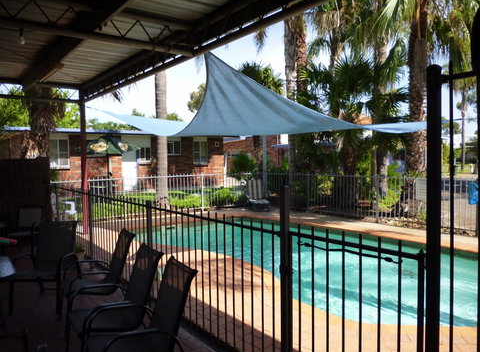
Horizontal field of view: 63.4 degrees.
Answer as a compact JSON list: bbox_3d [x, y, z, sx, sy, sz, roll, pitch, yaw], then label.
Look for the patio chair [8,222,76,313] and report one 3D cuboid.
[{"bbox_3d":[-2.339,1.080,4.687,0.570,0.930,0.660,-1,3,-1],"label":"patio chair"}]

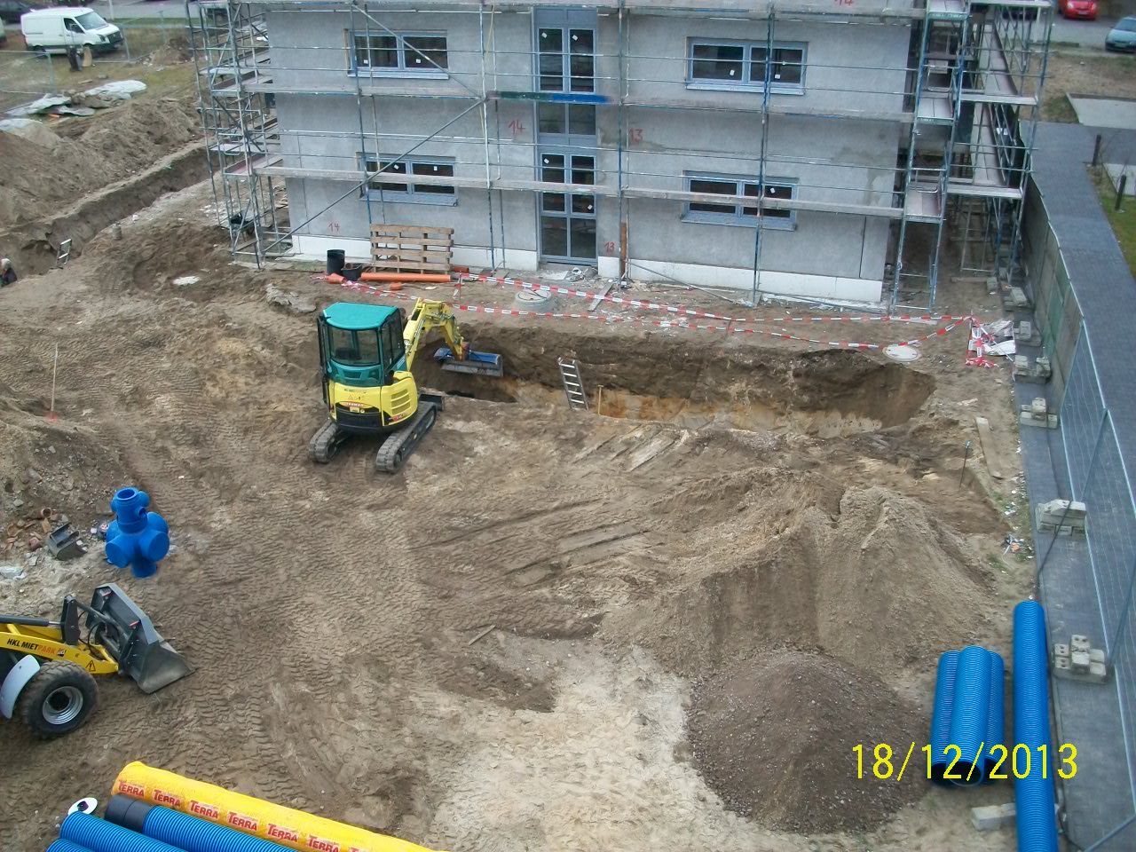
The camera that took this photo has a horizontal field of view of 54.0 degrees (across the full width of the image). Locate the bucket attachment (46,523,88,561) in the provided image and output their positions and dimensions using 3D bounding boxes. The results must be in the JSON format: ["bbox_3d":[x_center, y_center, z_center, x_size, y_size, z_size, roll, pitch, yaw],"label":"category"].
[{"bbox_3d":[-7.143,1.636,15.823,0.500,0.420,0.460,-19,32,-32],"label":"bucket attachment"}]

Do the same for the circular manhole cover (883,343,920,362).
[{"bbox_3d":[6.569,-1.404,21.946,0.770,0.100,0.770,7,28,15],"label":"circular manhole cover"}]

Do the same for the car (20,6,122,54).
[{"bbox_3d":[-28.044,-22.269,63.039,5.600,2.500,2.000,8,28,17],"label":"car"}]

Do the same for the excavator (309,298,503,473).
[{"bbox_3d":[-2.854,-1.320,19.777,1.650,2.500,4.750,6,28,14],"label":"excavator"}]

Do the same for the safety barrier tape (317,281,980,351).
[{"bbox_3d":[1.211,-2.505,23.285,13.900,0.800,0.850,7,28,15],"label":"safety barrier tape"}]

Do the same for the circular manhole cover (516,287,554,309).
[{"bbox_3d":[-0.753,-2.736,24.370,0.860,0.220,0.860,-1,27,0],"label":"circular manhole cover"}]

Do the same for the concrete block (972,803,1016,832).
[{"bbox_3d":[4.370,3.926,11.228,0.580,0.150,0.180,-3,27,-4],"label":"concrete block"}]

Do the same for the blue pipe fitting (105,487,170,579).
[{"bbox_3d":[-5.950,1.437,15.331,0.880,1.270,0.880,10,29,21],"label":"blue pipe fitting"}]

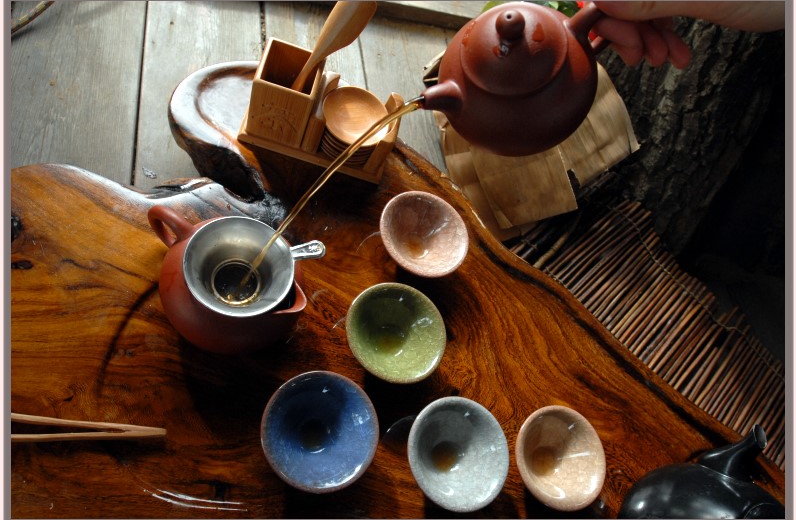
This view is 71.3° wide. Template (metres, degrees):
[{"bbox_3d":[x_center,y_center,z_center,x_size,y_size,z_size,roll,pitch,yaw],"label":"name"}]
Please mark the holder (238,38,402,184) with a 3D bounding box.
[{"bbox_3d":[-0.064,-0.130,0.485,0.131,0.073,0.060,16,61,-12],"label":"holder"}]

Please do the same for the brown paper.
[{"bbox_3d":[0.192,-0.155,0.742,0.250,0.050,0.220,-23,75,-27],"label":"brown paper"}]

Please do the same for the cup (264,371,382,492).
[{"bbox_3d":[-0.057,0.123,0.390,0.079,0.044,0.079,8,63,-16],"label":"cup"}]

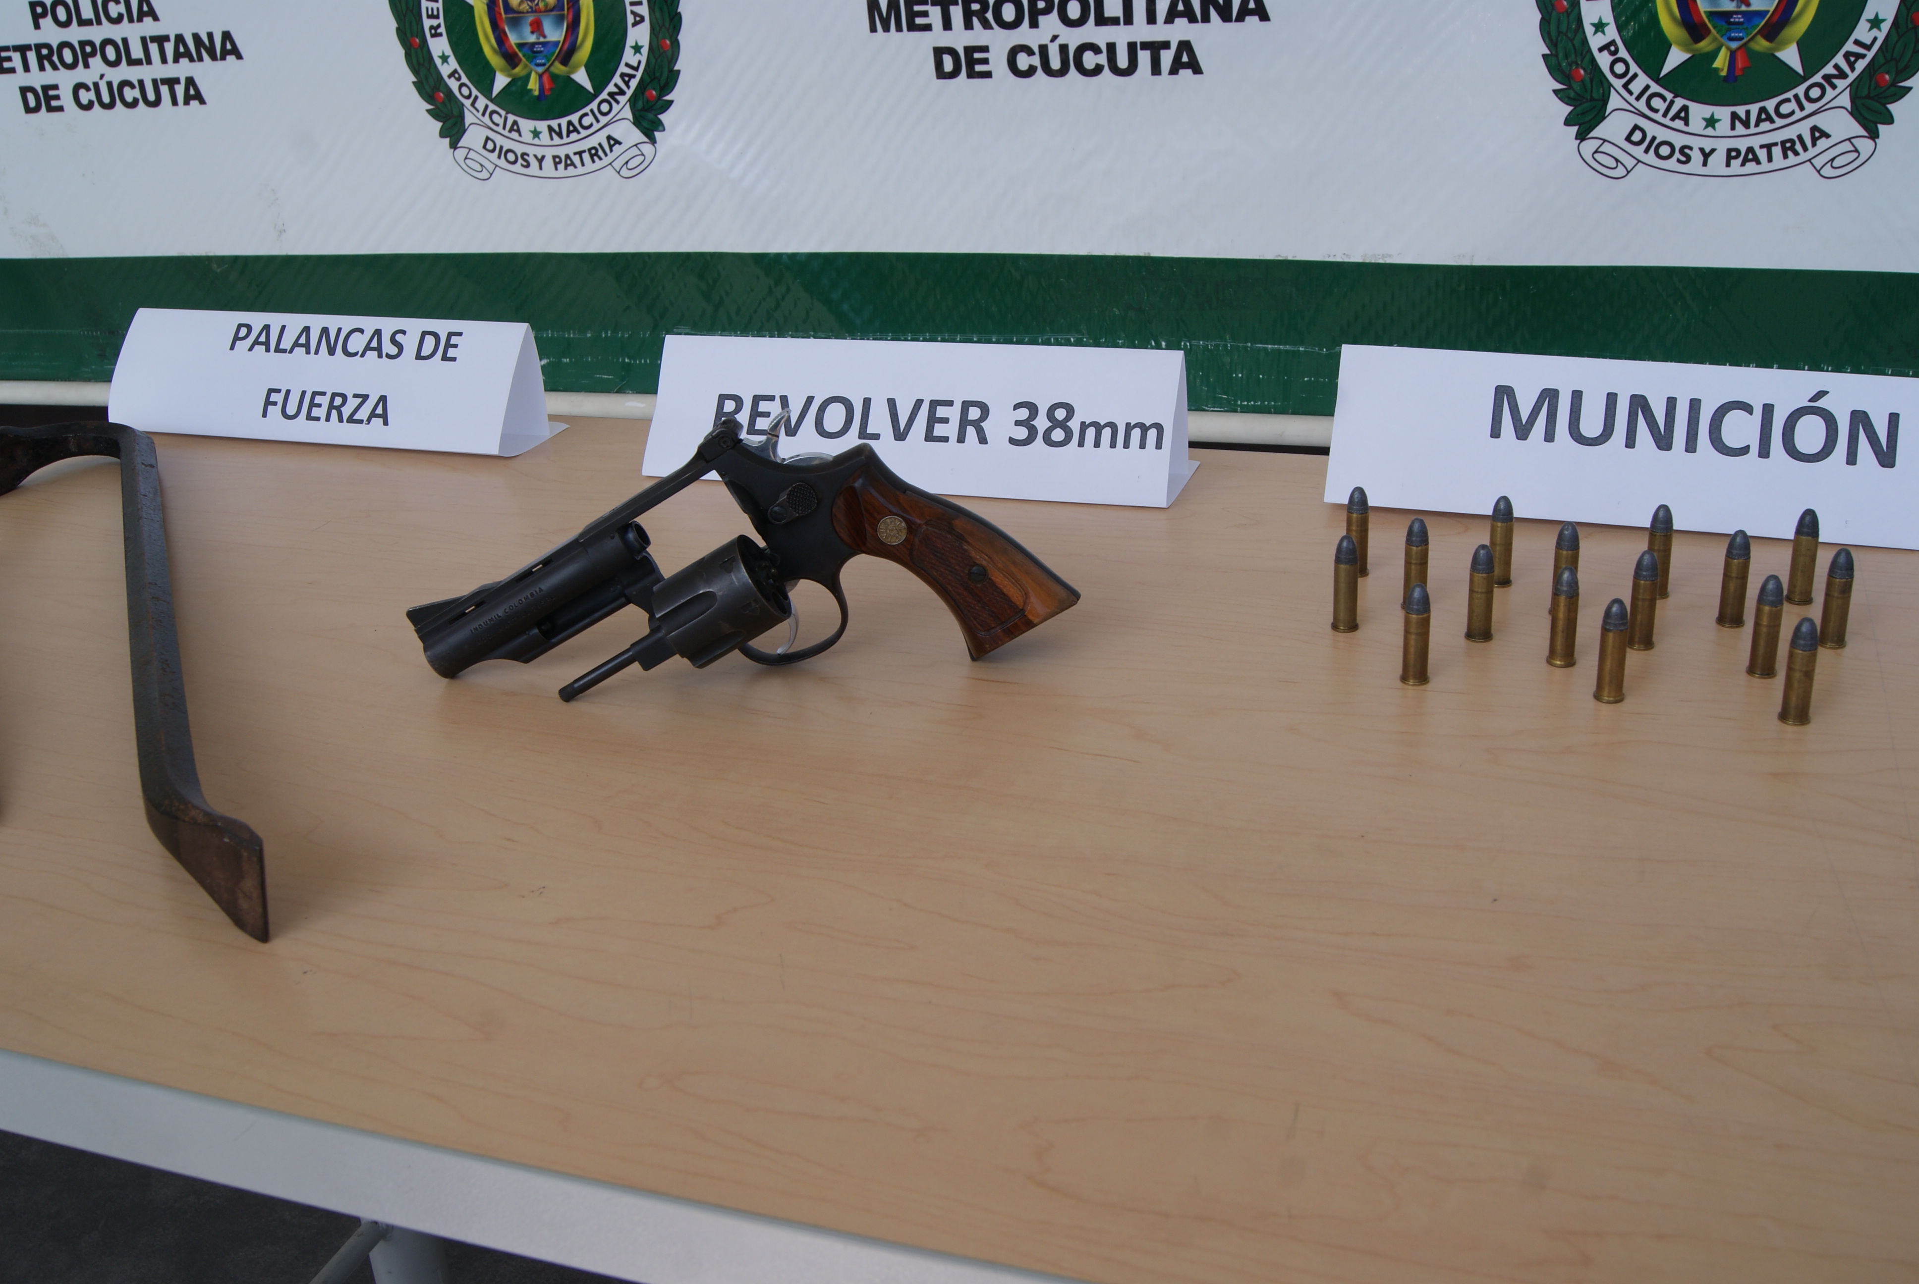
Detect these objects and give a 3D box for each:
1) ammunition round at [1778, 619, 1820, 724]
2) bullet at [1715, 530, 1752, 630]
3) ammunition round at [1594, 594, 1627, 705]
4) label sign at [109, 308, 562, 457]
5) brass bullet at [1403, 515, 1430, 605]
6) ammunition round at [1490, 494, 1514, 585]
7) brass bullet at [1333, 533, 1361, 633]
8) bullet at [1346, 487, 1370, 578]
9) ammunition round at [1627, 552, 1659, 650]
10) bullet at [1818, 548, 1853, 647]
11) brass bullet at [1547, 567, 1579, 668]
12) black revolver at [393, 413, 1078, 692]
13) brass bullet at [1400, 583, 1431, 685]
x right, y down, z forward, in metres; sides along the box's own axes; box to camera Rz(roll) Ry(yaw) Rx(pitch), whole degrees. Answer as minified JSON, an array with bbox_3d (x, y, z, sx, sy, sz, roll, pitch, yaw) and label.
[{"bbox_3d":[0.291,0.009,0.608,0.011,0.039,0.011,5,26,19],"label":"ammunition round"},{"bbox_3d":[0.299,-0.025,0.679,0.011,0.039,0.011,-3,25,2],"label":"bullet"},{"bbox_3d":[0.234,0.002,0.629,0.011,0.039,0.011,-3,25,2],"label":"ammunition round"},{"bbox_3d":[-0.374,-0.155,1.029,0.283,0.064,0.060,5,27,19],"label":"label sign"},{"bbox_3d":[0.186,-0.032,0.716,0.011,0.039,0.011,5,26,19],"label":"brass bullet"},{"bbox_3d":[0.226,-0.042,0.733,0.011,0.039,0.011,5,26,19],"label":"ammunition round"},{"bbox_3d":[0.154,-0.024,0.703,0.011,0.039,0.011,5,26,19],"label":"brass bullet"},{"bbox_3d":[0.169,-0.047,0.746,0.011,0.039,0.011,-3,25,2],"label":"bullet"},{"bbox_3d":[0.259,-0.016,0.666,0.011,0.039,0.011,-3,25,2],"label":"ammunition round"},{"bbox_3d":[0.327,-0.017,0.657,0.011,0.039,0.011,-3,25,2],"label":"bullet"},{"bbox_3d":[0.227,-0.010,0.661,0.011,0.039,0.011,5,26,19],"label":"brass bullet"},{"bbox_3d":[-0.089,-0.008,0.684,0.241,0.133,0.060,-28,17,14],"label":"black revolver"},{"bbox_3d":[0.171,-0.003,0.655,0.011,0.039,0.011,5,26,19],"label":"brass bullet"}]

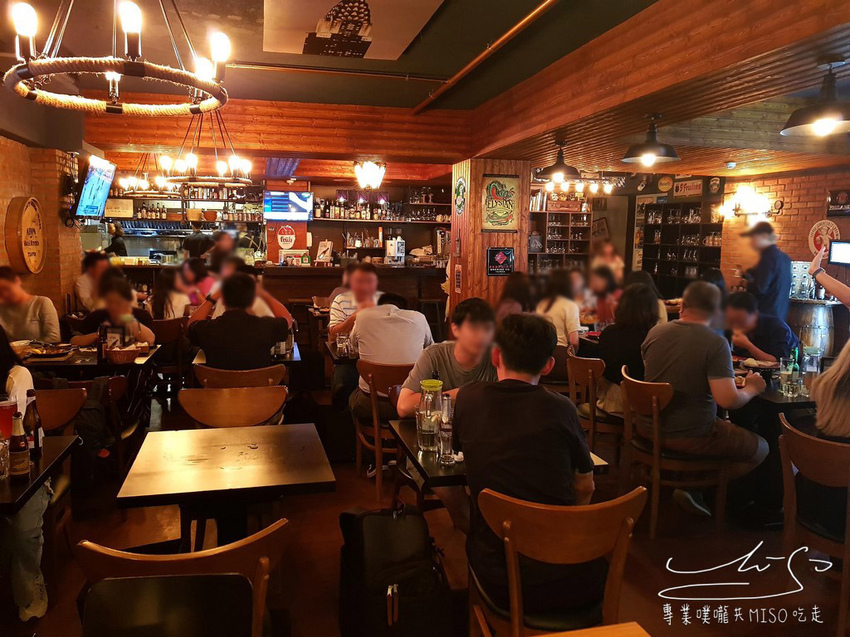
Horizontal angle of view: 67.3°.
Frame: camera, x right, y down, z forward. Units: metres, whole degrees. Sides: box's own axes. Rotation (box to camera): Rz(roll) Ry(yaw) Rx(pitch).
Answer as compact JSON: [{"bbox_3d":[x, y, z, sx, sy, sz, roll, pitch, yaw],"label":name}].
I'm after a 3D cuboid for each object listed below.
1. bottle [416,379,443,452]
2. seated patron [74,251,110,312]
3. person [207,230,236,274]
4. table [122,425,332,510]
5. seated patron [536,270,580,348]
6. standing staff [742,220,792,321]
[{"bbox_3d":[0.017,0.361,2.413,0.095,0.262,0.100,1,7,0],"label":"bottle"},{"bbox_3d":[-2.982,0.046,6.000,0.800,1.300,0.500,6,8,35],"label":"seated patron"},{"bbox_3d":[-2.042,-0.225,6.460,0.600,1.320,0.460,7,9,44],"label":"person"},{"bbox_3d":[-0.707,0.866,2.373,0.660,0.750,0.670,-1,7,-14],"label":"table"},{"bbox_3d":[1.112,0.254,5.232,0.680,1.310,0.450,-3,8,-31],"label":"seated patron"},{"bbox_3d":[2.894,0.049,5.401,0.410,1.720,0.490,5,8,31],"label":"standing staff"}]

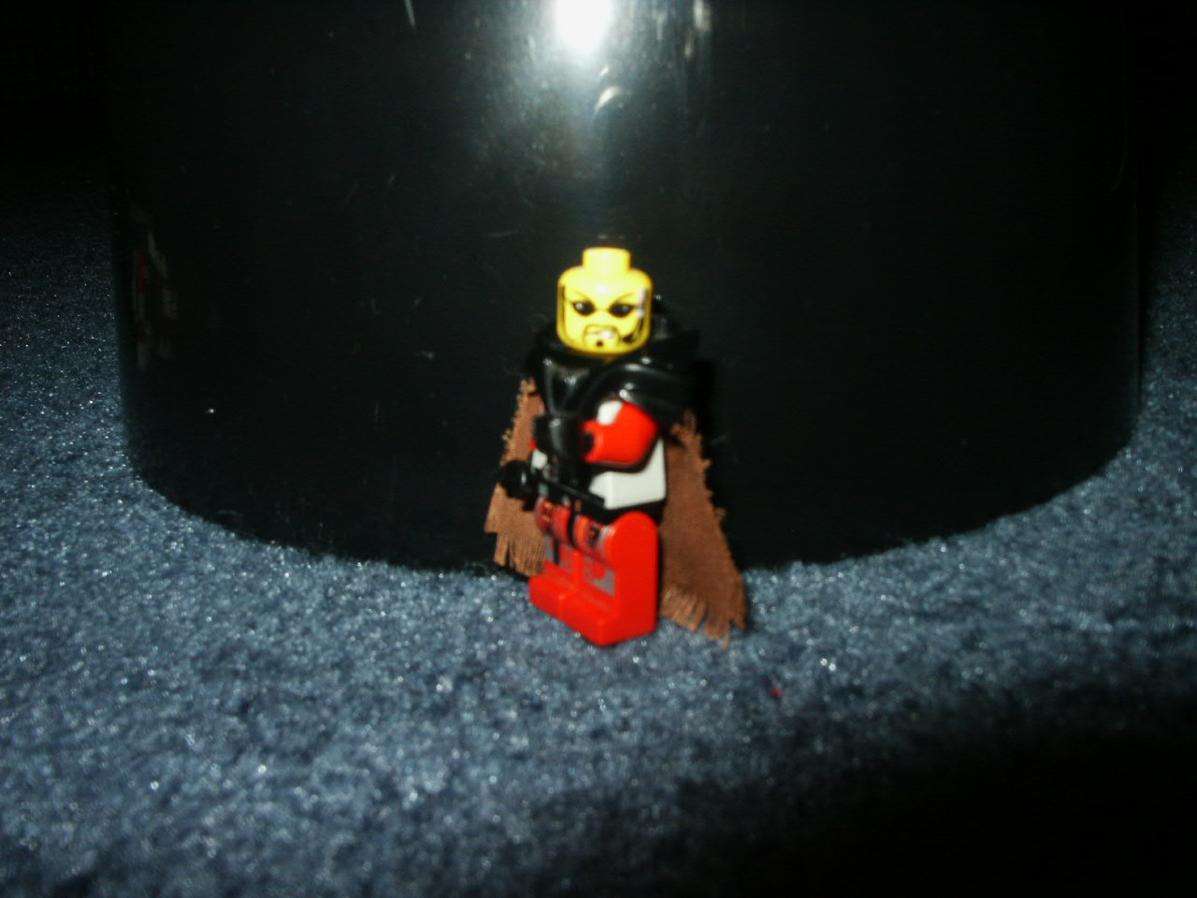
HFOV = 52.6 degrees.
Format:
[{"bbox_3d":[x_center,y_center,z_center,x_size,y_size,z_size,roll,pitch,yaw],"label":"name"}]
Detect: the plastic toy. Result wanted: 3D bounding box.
[{"bbox_3d":[0.001,-0.001,0.136,0.019,0.042,0.027,-14,22,-31],"label":"plastic toy"}]

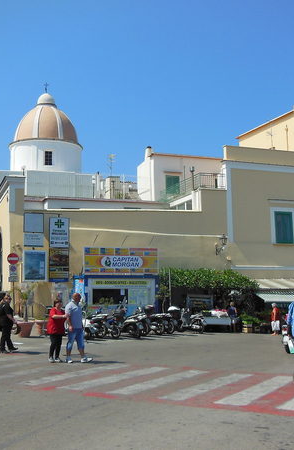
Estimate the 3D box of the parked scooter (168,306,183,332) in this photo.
[{"bbox_3d":[1.344,4.643,28.800,0.720,1.220,1.850,3,-8,-25],"label":"parked scooter"}]

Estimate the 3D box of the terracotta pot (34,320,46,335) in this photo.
[{"bbox_3d":[-4.297,4.235,24.300,0.670,0.610,0.670,-1,-8,0],"label":"terracotta pot"}]

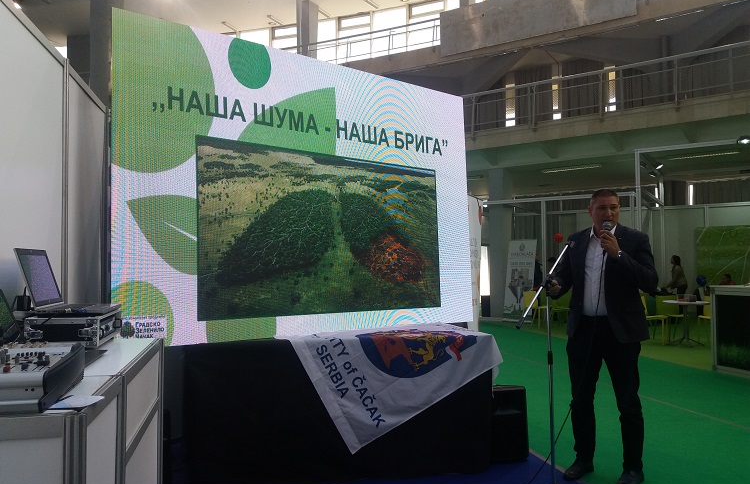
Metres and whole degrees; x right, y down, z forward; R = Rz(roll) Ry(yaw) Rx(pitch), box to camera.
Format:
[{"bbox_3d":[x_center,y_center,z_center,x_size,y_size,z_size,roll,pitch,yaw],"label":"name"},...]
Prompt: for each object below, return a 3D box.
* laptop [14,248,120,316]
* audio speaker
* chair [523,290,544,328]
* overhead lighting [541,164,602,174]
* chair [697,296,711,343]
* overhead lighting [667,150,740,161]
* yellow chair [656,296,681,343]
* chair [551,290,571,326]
[{"bbox_3d":[-1.345,0.172,2.700,0.335,0.275,0.395,0,-2,-12],"label":"laptop"},{"bbox_3d":[0.876,1.238,4.244,0.300,0.510,0.290,0,-2,-8],"label":"audio speaker"},{"bbox_3d":[3.408,1.429,12.800,0.500,0.810,0.460,1,-3,-38],"label":"chair"},{"bbox_3d":[5.272,-1.962,16.232,1.550,0.090,0.200,-2,-3,32],"label":"overhead lighting"},{"bbox_3d":[5.771,1.305,10.250,0.460,0.810,0.500,1,-3,-30],"label":"chair"},{"bbox_3d":[7.898,-2.080,14.582,1.550,0.090,0.200,-2,-3,32],"label":"overhead lighting"},{"bbox_3d":[5.123,1.322,10.550,0.460,0.810,0.500,-1,-2,15],"label":"yellow chair"},{"bbox_3d":[4.028,1.437,13.100,0.460,0.810,0.500,-1,-2,15],"label":"chair"}]

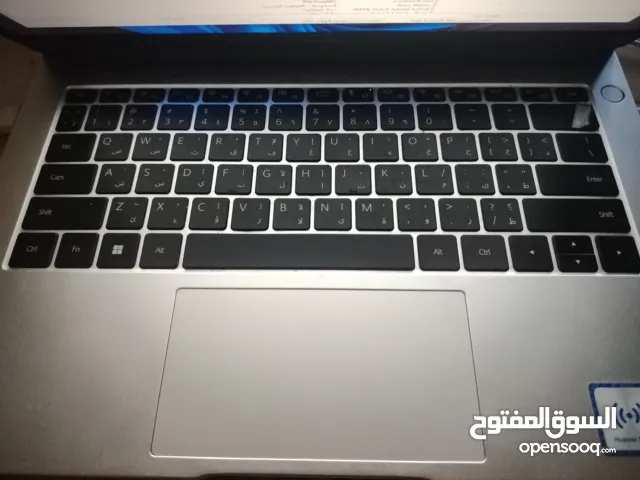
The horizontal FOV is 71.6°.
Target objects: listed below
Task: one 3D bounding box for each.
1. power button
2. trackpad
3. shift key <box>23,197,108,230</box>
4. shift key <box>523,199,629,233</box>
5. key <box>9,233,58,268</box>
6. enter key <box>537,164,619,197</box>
[{"bbox_3d":[0.152,-0.075,0.231,0.012,0.002,0.012,0,65,1],"label":"power button"},{"bbox_3d":[0.000,0.051,0.176,0.122,0.002,0.065,0,65,1],"label":"trackpad"},{"bbox_3d":[-0.118,-0.012,0.207,0.037,0.002,0.017,0,65,1],"label":"shift key"},{"bbox_3d":[0.116,-0.011,0.201,0.046,0.002,0.017,0,65,1],"label":"shift key"},{"bbox_3d":[-0.127,0.005,0.199,0.019,0.002,0.017,0,65,1],"label":"key"},{"bbox_3d":[0.120,-0.028,0.209,0.036,0.002,0.017,0,65,1],"label":"enter key"}]

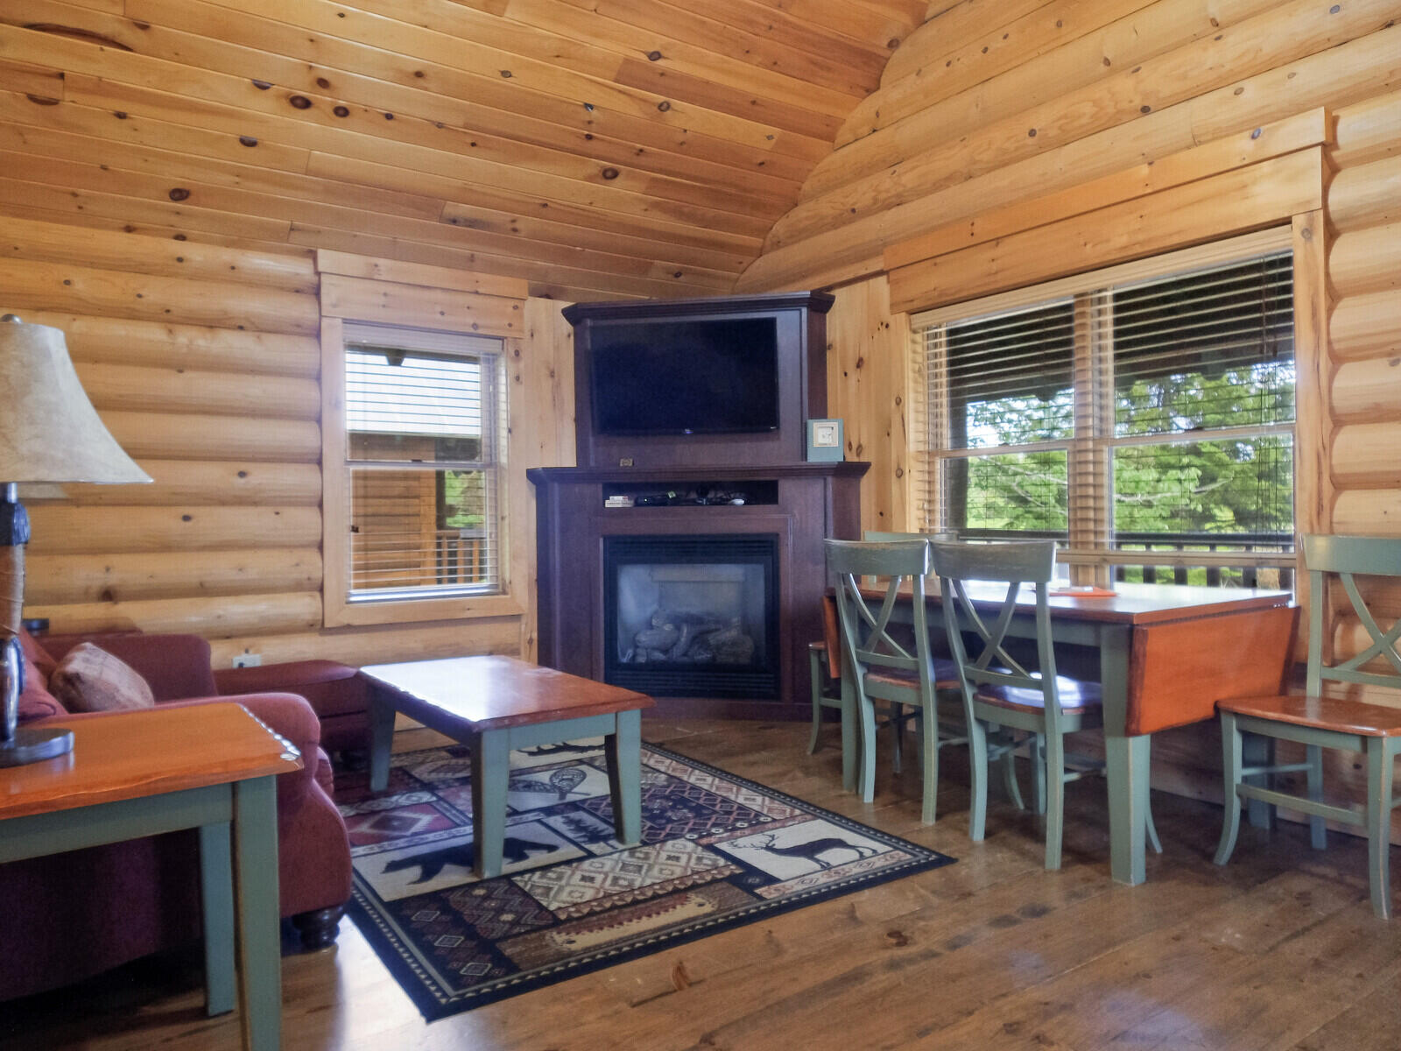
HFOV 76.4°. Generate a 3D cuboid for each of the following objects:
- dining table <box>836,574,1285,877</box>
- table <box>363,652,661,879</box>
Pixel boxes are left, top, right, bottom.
[{"bbox_3d":[1.195,0.610,3.132,0.890,0.757,1.250,0,0,-34],"label":"dining table"},{"bbox_3d":[-0.716,0.766,3.063,0.585,0.460,1.140,0,0,-36],"label":"table"}]

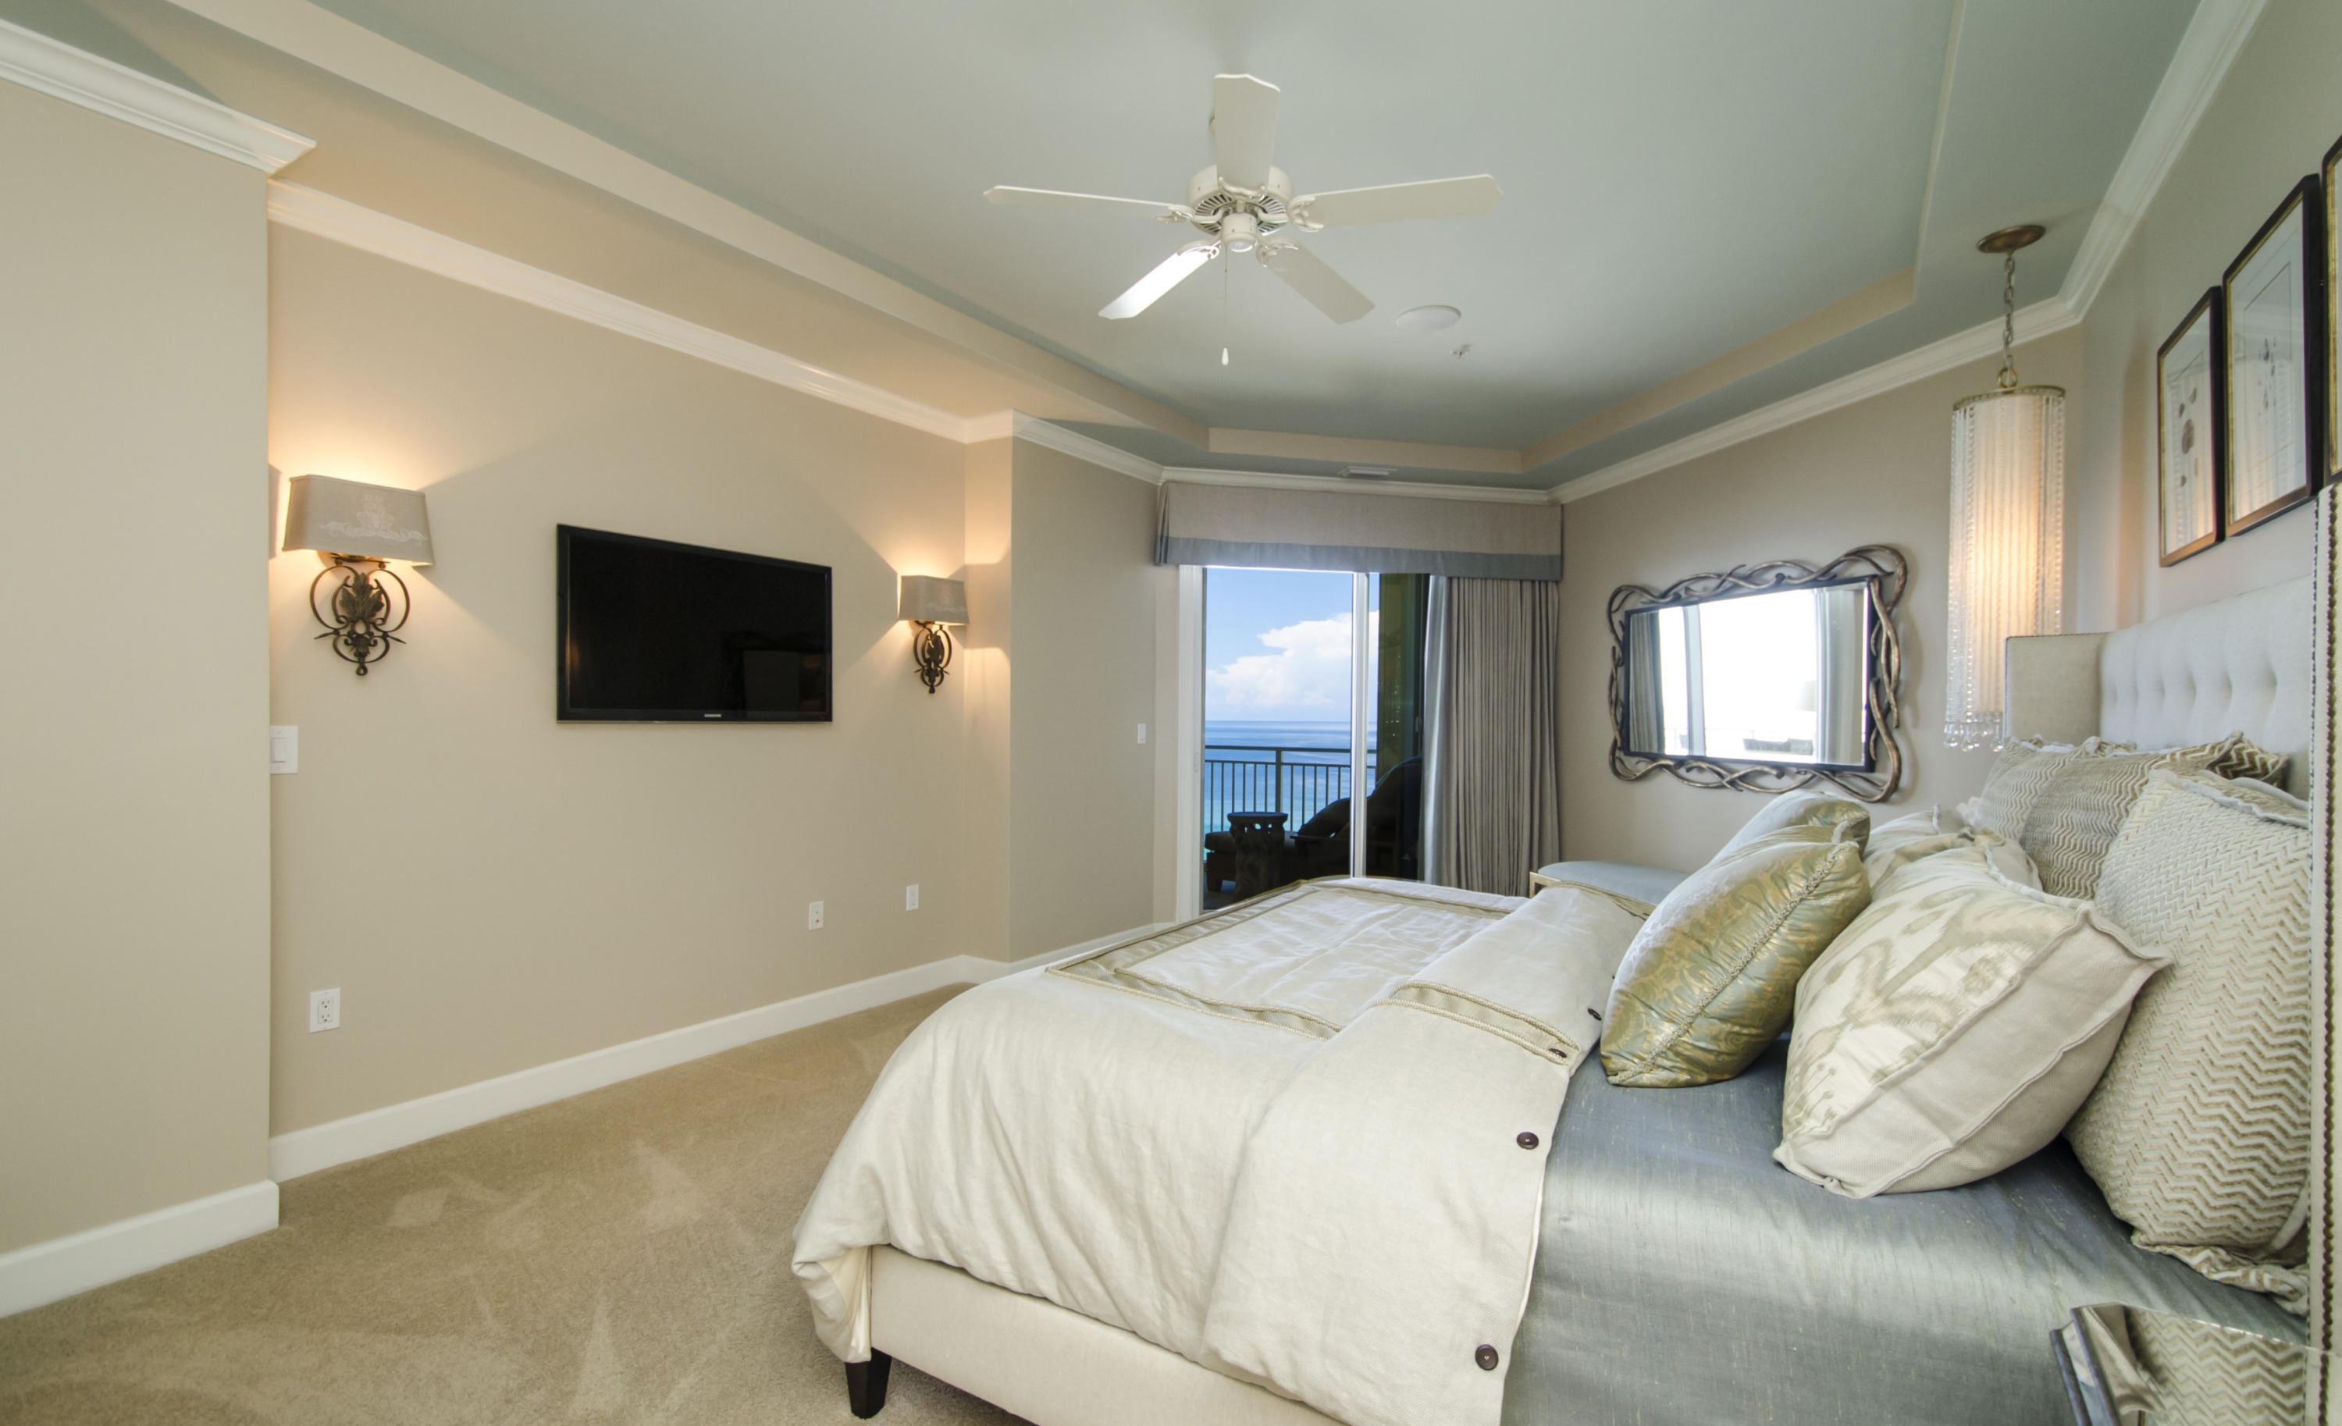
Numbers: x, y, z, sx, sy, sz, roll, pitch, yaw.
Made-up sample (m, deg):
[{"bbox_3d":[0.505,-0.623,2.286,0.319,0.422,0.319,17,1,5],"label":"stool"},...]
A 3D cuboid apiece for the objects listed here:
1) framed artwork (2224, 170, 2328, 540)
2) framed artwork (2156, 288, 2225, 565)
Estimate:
[{"bbox_3d":[2.111,-0.653,1.872,0.025,0.555,0.442,0,-1,35],"label":"framed artwork"},{"bbox_3d":[2.408,-0.646,2.300,0.025,0.554,0.442,0,-1,35],"label":"framed artwork"}]

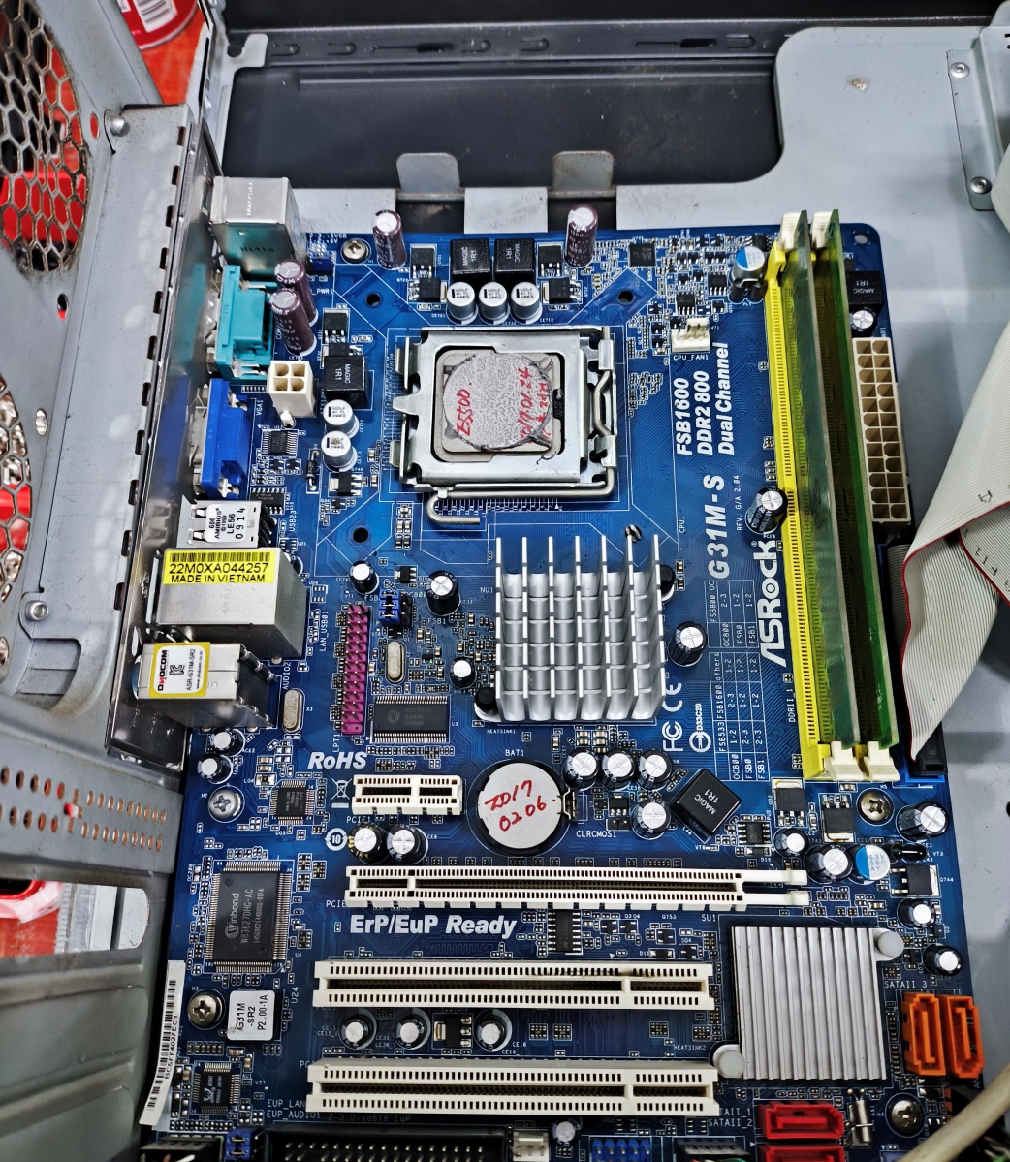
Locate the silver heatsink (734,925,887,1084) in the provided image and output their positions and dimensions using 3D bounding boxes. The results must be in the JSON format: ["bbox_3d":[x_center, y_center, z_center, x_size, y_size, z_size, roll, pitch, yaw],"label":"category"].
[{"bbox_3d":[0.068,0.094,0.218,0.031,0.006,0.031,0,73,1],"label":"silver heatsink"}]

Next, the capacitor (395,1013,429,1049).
[{"bbox_3d":[-0.021,0.101,0.217,0.006,0.007,0.006,0,72,1],"label":"capacitor"}]

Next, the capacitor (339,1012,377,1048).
[{"bbox_3d":[-0.033,0.101,0.219,0.006,0.007,0.006,0,73,1],"label":"capacitor"}]

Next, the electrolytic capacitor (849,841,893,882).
[{"bbox_3d":[0.084,0.066,0.226,0.008,0.008,0.008,0,72,1],"label":"electrolytic capacitor"}]

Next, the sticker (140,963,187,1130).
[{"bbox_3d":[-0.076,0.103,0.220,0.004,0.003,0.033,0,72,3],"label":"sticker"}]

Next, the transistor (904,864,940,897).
[{"bbox_3d":[0.096,0.070,0.225,0.009,0.002,0.007,0,72,1],"label":"transistor"}]

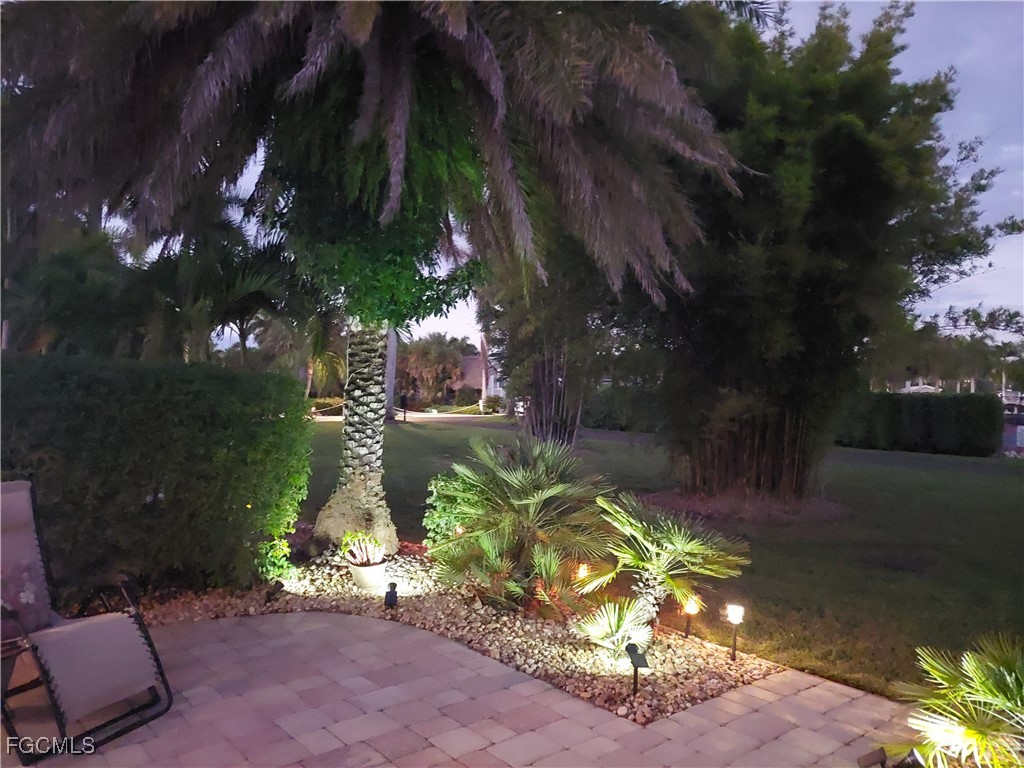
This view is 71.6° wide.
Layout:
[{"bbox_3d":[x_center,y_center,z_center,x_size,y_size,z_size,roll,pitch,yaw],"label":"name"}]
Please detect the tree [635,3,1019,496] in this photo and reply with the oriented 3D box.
[{"bbox_3d":[5.335,-2.345,12.200,6.400,8.400,5.600,0,-1,0],"label":"tree"}]

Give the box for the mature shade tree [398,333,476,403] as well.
[{"bbox_3d":[-5.561,-1.082,53.000,5.600,5.200,5.000,0,-1,0],"label":"mature shade tree"}]

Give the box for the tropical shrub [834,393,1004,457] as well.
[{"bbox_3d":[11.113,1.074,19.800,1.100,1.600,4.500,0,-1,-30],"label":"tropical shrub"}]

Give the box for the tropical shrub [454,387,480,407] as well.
[{"bbox_3d":[-3.134,0.880,50.000,1.800,1.450,1.600,0,-1,0],"label":"tropical shrub"}]

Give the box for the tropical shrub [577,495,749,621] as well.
[{"bbox_3d":[1.078,1.241,5.050,1.220,0.900,1.100,0,-1,0],"label":"tropical shrub"}]

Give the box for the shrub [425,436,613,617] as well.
[{"bbox_3d":[0.053,1.162,5.750,1.500,1.420,1.400,0,-1,0],"label":"shrub"}]

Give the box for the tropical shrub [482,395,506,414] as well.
[{"bbox_3d":[-1.109,1.299,45.000,1.550,1.300,1.400,0,-1,0],"label":"tropical shrub"}]

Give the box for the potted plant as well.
[{"bbox_3d":[-1.224,1.471,5.850,0.380,0.480,0.370,0,-1,0],"label":"potted plant"}]

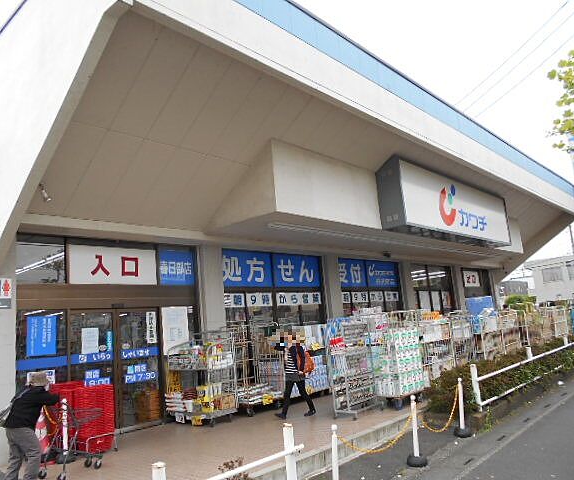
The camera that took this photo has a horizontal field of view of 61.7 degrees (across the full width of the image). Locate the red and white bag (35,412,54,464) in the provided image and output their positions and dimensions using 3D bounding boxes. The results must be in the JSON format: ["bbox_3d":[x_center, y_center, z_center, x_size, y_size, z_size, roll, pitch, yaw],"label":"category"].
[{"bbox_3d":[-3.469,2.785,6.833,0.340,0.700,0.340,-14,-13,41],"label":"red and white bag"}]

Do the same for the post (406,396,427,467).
[{"bbox_3d":[1.579,2.328,5.939,0.240,0.798,0.240,-2,-10,0],"label":"post"}]

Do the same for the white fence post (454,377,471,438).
[{"bbox_3d":[2.593,2.508,7.235,0.260,0.820,0.260,-14,-14,41],"label":"white fence post"}]

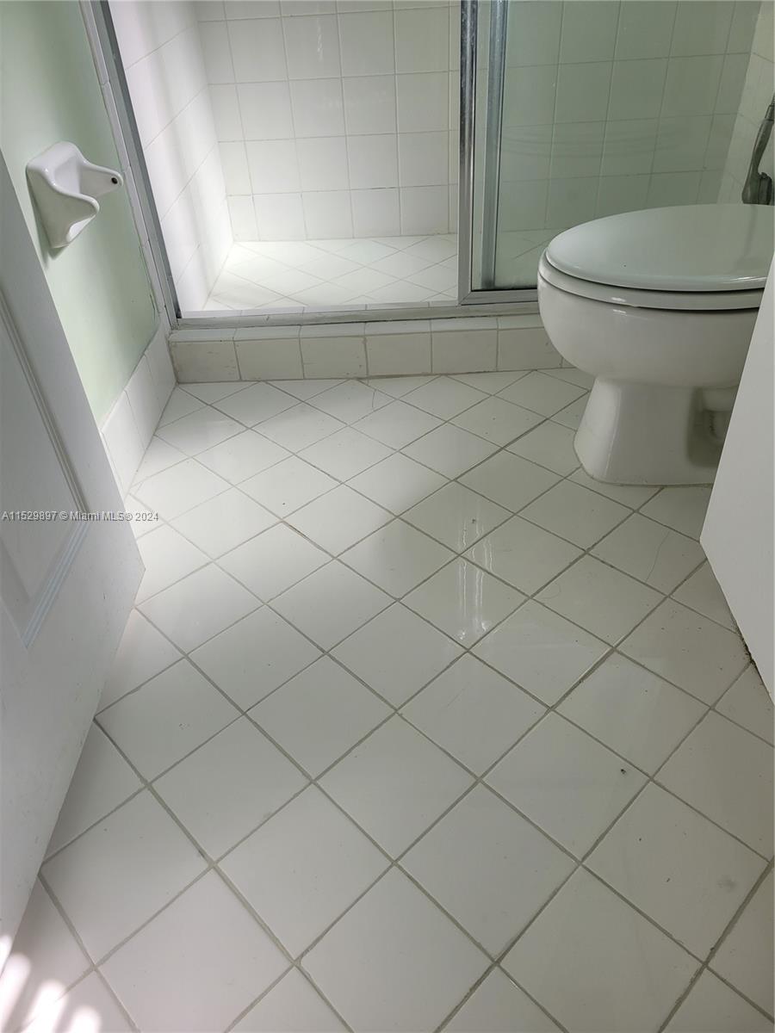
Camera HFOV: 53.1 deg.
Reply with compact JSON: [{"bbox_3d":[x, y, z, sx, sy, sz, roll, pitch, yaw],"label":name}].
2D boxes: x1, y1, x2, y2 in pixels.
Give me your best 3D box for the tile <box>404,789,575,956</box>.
[{"bbox_3d":[0.118,0.411,0.916,0.148,0.009,0.148,-33,47,-32],"label":"tile"}]

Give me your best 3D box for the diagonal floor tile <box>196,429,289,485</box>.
[{"bbox_3d":[-0.307,-0.126,1.624,0.151,0.008,0.151,-33,47,-32],"label":"diagonal floor tile"}]

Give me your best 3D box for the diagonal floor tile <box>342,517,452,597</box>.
[{"bbox_3d":[0.018,0.075,1.356,0.151,0.009,0.151,-33,47,-32],"label":"diagonal floor tile"}]

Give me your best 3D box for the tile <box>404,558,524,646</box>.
[{"bbox_3d":[0.126,0.141,1.266,0.151,0.009,0.151,-33,47,-32],"label":"tile"}]

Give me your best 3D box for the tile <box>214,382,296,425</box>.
[{"bbox_3d":[-0.304,-0.263,1.794,0.151,0.008,0.151,-33,47,-32],"label":"tile"}]

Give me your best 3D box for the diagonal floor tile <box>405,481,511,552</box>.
[{"bbox_3d":[0.128,0.003,1.423,0.151,0.009,0.151,-33,47,-32],"label":"diagonal floor tile"}]

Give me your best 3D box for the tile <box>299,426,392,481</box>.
[{"bbox_3d":[-0.088,-0.131,1.616,0.151,0.008,0.151,-33,47,-32],"label":"tile"}]

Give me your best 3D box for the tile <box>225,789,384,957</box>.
[{"bbox_3d":[-0.100,0.421,0.934,0.151,0.008,0.151,-33,47,-32],"label":"tile"}]

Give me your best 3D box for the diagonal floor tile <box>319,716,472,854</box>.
[{"bbox_3d":[0.011,0.349,1.015,0.151,0.008,0.151,-33,47,-32],"label":"diagonal floor tile"}]

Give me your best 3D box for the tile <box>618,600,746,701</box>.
[{"bbox_3d":[0.449,0.199,1.158,0.148,0.009,0.148,-33,47,-32],"label":"tile"}]

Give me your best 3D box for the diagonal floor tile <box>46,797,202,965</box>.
[{"bbox_3d":[-0.318,0.426,0.941,0.151,0.009,0.151,-33,47,-32],"label":"diagonal floor tile"}]

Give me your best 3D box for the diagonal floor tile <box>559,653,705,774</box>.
[{"bbox_3d":[0.342,0.273,1.087,0.151,0.009,0.151,-33,47,-32],"label":"diagonal floor tile"}]

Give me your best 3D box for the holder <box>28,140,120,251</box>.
[{"bbox_3d":[-0.495,-0.531,1.267,0.092,0.123,0.160,-2,39,2],"label":"holder"}]

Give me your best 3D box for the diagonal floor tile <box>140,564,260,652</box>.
[{"bbox_3d":[-0.307,0.149,1.273,0.148,0.009,0.148,-33,47,-32],"label":"diagonal floor tile"}]

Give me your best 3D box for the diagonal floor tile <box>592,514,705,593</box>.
[{"bbox_3d":[0.452,0.063,1.325,0.151,0.009,0.151,-33,47,-32],"label":"diagonal floor tile"}]

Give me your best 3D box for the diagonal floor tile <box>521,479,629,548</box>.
[{"bbox_3d":[0.347,-0.004,1.429,0.151,0.008,0.151,-33,47,-32],"label":"diagonal floor tile"}]

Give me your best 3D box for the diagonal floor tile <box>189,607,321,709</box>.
[{"bbox_3d":[-0.205,0.216,1.194,0.151,0.008,0.151,-33,47,-32],"label":"diagonal floor tile"}]

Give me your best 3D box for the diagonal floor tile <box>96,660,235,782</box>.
[{"bbox_3d":[-0.312,0.286,1.101,0.151,0.009,0.151,-33,47,-32],"label":"diagonal floor tile"}]

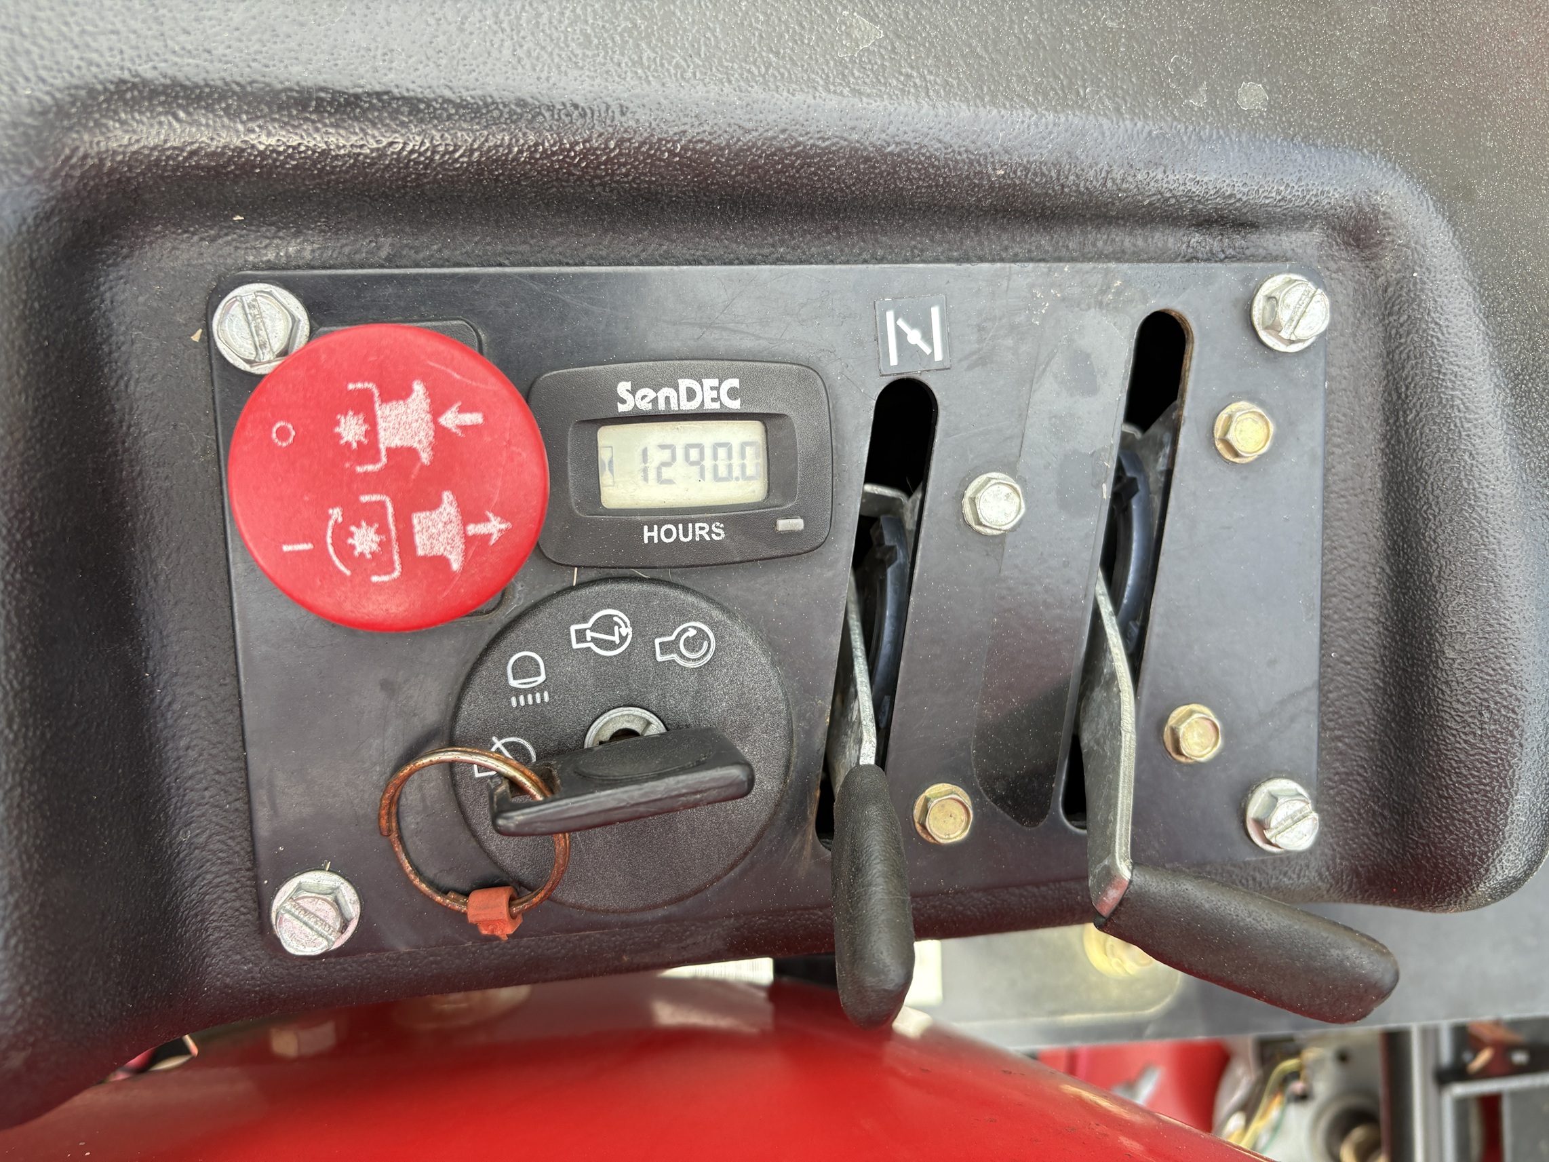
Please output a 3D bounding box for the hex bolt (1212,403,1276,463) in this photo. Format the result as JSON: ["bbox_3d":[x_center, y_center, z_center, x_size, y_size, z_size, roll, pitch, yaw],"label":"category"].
[{"bbox_3d":[0.080,-0.025,0.197,0.010,0.003,0.010,-3,96,-10],"label":"hex bolt"}]

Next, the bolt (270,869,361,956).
[{"bbox_3d":[-0.070,0.051,0.176,0.013,0.004,0.013,-3,96,-10],"label":"bolt"}]

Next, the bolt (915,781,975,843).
[{"bbox_3d":[0.029,0.039,0.194,0.010,0.003,0.010,-3,96,-10],"label":"bolt"}]

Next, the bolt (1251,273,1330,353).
[{"bbox_3d":[0.088,-0.045,0.195,0.013,0.004,0.013,-3,96,-10],"label":"bolt"}]

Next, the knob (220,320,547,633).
[{"bbox_3d":[-0.053,-0.015,0.163,0.041,0.018,0.041,-3,96,-10],"label":"knob"}]

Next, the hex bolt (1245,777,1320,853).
[{"bbox_3d":[0.091,0.042,0.205,0.013,0.004,0.013,-3,96,-10],"label":"hex bolt"}]

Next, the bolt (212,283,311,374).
[{"bbox_3d":[-0.074,-0.036,0.166,0.013,0.004,0.013,-3,96,-10],"label":"bolt"}]

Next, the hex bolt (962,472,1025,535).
[{"bbox_3d":[0.036,-0.012,0.190,0.010,0.003,0.010,-3,96,-10],"label":"hex bolt"}]

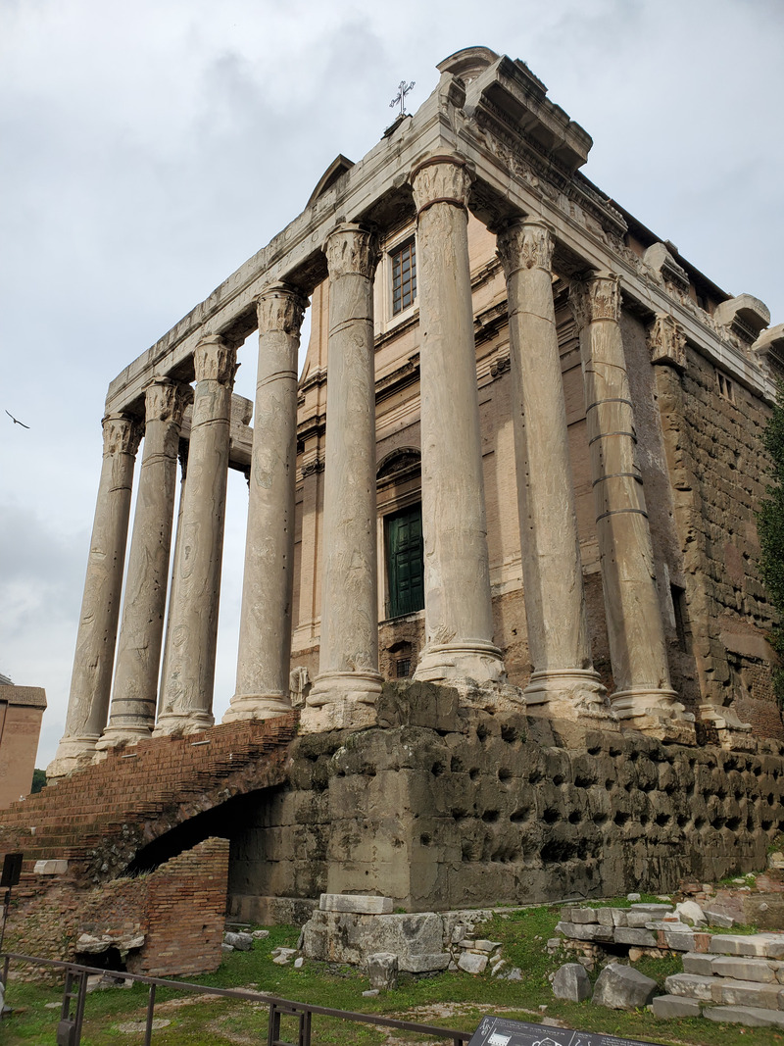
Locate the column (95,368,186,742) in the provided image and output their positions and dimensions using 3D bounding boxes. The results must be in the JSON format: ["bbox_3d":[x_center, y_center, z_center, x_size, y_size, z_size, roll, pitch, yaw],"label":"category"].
[{"bbox_3d":[-9.082,1.321,29.482,1.900,14.300,1.900,19,-29,-40],"label":"column"}]

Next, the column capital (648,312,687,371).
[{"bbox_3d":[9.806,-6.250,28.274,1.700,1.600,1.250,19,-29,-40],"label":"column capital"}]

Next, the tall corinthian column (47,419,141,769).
[{"bbox_3d":[-11.749,2.394,32.063,1.900,14.300,1.900,19,-29,-40],"label":"tall corinthian column"}]

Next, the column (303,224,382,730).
[{"bbox_3d":[-1.126,-1.944,21.626,1.900,14.300,1.900,-1,-22,0],"label":"column"}]

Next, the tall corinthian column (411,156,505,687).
[{"bbox_3d":[1.396,-2.999,19.087,1.900,14.300,1.900,-1,-22,0],"label":"tall corinthian column"}]

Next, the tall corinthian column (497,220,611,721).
[{"bbox_3d":[4.195,-2.037,21.562,1.900,14.300,1.900,-1,-22,0],"label":"tall corinthian column"}]

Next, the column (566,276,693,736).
[{"bbox_3d":[6.892,-1.110,23.947,1.900,14.300,1.900,19,-29,-40],"label":"column"}]

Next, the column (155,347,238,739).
[{"bbox_3d":[-6.517,0.258,26.922,1.900,14.300,1.900,19,-29,-40],"label":"column"}]

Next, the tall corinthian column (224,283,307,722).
[{"bbox_3d":[-3.690,-0.884,24.177,1.900,14.300,1.900,-1,-22,0],"label":"tall corinthian column"}]

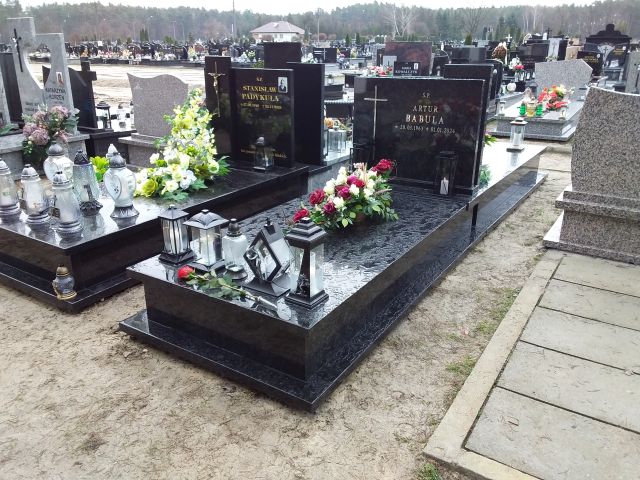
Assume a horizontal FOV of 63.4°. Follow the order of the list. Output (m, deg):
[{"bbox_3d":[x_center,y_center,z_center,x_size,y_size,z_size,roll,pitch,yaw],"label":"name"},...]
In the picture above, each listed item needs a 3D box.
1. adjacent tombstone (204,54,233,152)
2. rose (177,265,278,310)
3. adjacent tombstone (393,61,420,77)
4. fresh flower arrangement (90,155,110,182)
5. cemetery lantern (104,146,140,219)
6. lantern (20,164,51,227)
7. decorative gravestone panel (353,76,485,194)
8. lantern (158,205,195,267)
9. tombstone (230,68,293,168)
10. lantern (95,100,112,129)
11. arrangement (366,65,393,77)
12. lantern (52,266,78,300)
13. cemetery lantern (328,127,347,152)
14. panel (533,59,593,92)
[{"bbox_3d":[-0.884,-1.209,4.734,0.264,0.877,0.082,13,24,31],"label":"adjacent tombstone"},{"bbox_3d":[-0.398,0.186,2.162,0.537,0.067,0.113,12,24,29],"label":"rose"},{"bbox_3d":[1.663,-3.082,9.837,0.527,0.548,0.083,13,24,31],"label":"adjacent tombstone"},{"bbox_3d":[-2.055,-0.631,4.857,0.199,0.287,0.188,13,24,31],"label":"fresh flower arrangement"},{"bbox_3d":[-1.213,-0.366,3.135,0.196,0.418,0.191,8,22,20],"label":"cemetery lantern"},{"bbox_3d":[-1.677,-0.278,3.030,0.144,0.332,0.144,-12,23,-28],"label":"lantern"},{"bbox_3d":[0.682,-0.768,3.736,0.956,0.763,0.096,13,24,31],"label":"decorative gravestone panel"},{"bbox_3d":[-0.701,-0.041,2.506,0.136,0.262,0.136,15,26,36],"label":"lantern"},{"bbox_3d":[-0.474,-1.041,4.422,0.617,0.784,0.069,13,24,31],"label":"tombstone"},{"bbox_3d":[-2.599,-1.496,6.246,0.172,0.355,0.172,13,24,31],"label":"lantern"},{"bbox_3d":[1.444,-4.090,12.566,0.618,0.371,0.464,13,24,31],"label":"arrangement"},{"bbox_3d":[-1.345,0.214,2.720,0.111,0.179,0.111,-11,23,-27],"label":"lantern"},{"bbox_3d":[0.186,-0.990,5.034,0.151,0.246,0.157,13,24,31],"label":"cemetery lantern"},{"bbox_3d":[4.195,-2.795,8.984,0.901,0.673,0.124,13,24,31],"label":"panel"}]

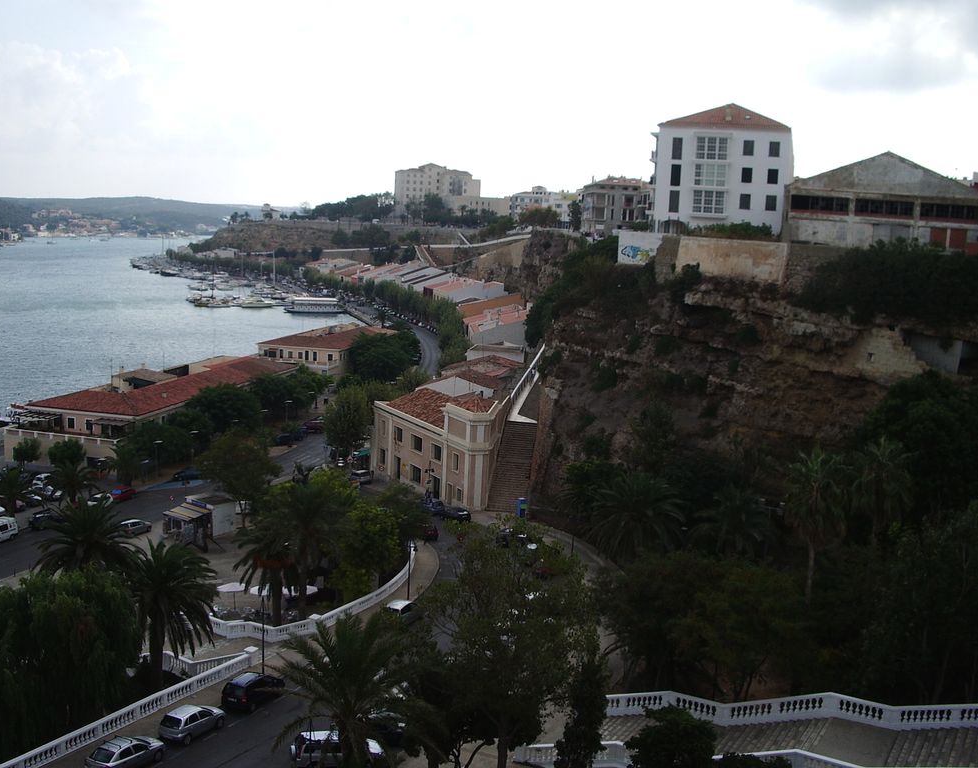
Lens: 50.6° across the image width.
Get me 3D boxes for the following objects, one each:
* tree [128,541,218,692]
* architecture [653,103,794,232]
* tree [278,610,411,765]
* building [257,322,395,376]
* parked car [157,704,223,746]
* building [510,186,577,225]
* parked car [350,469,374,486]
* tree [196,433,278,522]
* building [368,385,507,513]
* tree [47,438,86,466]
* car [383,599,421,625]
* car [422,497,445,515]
[{"bbox_3d":[-20.920,15.708,68.221,5.900,10.490,5.900,2,9,0],"label":"tree"},{"bbox_3d":[27.259,-24.582,119.606,14.400,15.210,14.000,4,9,14],"label":"architecture"},{"bbox_3d":[-6.382,14.876,47.369,6.600,8.500,6.600,2,9,0],"label":"tree"},{"bbox_3d":[-38.600,-8.300,247.800,20.000,9.800,46.000,4,9,12],"label":"building"},{"bbox_3d":[-16.035,18.268,56.340,1.660,1.440,3.850,7,6,27],"label":"parked car"},{"bbox_3d":[22.404,-72.072,424.716,26.500,16.400,18.000,2,9,0],"label":"building"},{"bbox_3d":[-17.670,12.750,144.230,1.720,1.560,4.150,-1,9,-24],"label":"parked car"},{"bbox_3d":[-24.231,9.459,102.191,7.951,9.716,7.951,2,8,0],"label":"tree"},{"bbox_3d":[-3.960,7.770,138.290,12.000,12.500,28.500,-2,9,-31],"label":"building"},{"bbox_3d":[-49.909,8.501,122.188,4.377,3.980,4.377,2,8,0],"label":"tree"},{"bbox_3d":[-6.530,17.200,78.880,1.700,1.460,4.050,5,9,21],"label":"car"},{"bbox_3d":[-7.062,14.648,126.393,1.720,1.460,4.200,-4,10,-33],"label":"car"}]

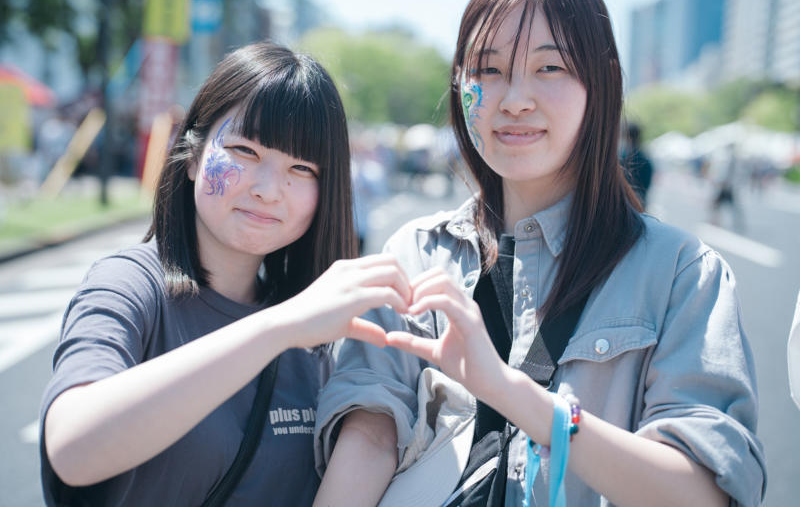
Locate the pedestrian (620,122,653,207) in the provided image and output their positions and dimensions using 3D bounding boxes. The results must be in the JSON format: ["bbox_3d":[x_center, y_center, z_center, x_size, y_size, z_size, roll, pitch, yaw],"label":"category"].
[{"bbox_3d":[2.528,-0.595,12.087,0.380,1.660,0.480,-2,7,-30],"label":"pedestrian"}]

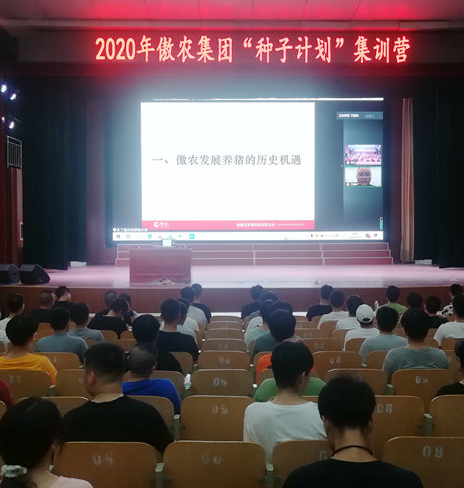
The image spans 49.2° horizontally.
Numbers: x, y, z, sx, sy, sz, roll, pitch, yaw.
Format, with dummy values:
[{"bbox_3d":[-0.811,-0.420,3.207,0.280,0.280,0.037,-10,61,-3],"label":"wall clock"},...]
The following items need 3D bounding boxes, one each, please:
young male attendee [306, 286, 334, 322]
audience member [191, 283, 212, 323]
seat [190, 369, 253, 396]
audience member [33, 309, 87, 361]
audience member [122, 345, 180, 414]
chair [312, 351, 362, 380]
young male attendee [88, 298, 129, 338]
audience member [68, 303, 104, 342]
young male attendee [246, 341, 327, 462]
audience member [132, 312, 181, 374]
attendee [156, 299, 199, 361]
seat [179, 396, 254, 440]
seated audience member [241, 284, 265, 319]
[{"bbox_3d":[1.530,1.324,8.564,0.550,1.319,0.750,0,1,0],"label":"young male attendee"},{"bbox_3d":[-0.532,1.247,7.941,0.490,1.303,0.680,0,2,0],"label":"audience member"},{"bbox_3d":[-0.079,1.434,4.372,0.530,0.830,0.500,0,1,0],"label":"seat"},{"bbox_3d":[-1.672,1.258,5.173,0.510,1.268,0.720,0,2,0],"label":"audience member"},{"bbox_3d":[-0.580,1.240,3.600,0.500,1.177,0.720,0,2,0],"label":"audience member"},{"bbox_3d":[1.027,1.454,5.185,0.530,0.830,0.500,0,1,0],"label":"chair"},{"bbox_3d":[-1.616,1.329,6.937,0.540,1.224,0.750,0,1,6],"label":"young male attendee"},{"bbox_3d":[-1.642,1.250,5.862,0.490,1.225,0.680,0,2,0],"label":"audience member"},{"bbox_3d":[0.298,1.143,2.816,0.470,1.320,0.720,0,2,0],"label":"young male attendee"},{"bbox_3d":[-0.658,1.216,4.387,0.520,1.285,0.720,0,2,0],"label":"audience member"},{"bbox_3d":[-0.587,1.211,5.314,0.520,1.340,0.750,0,1,0],"label":"attendee"},{"bbox_3d":[-0.088,1.391,3.514,0.520,0.840,0.500,0,2,0],"label":"seat"},{"bbox_3d":[0.436,1.327,8.564,0.520,1.323,0.750,0,1,0],"label":"seated audience member"}]

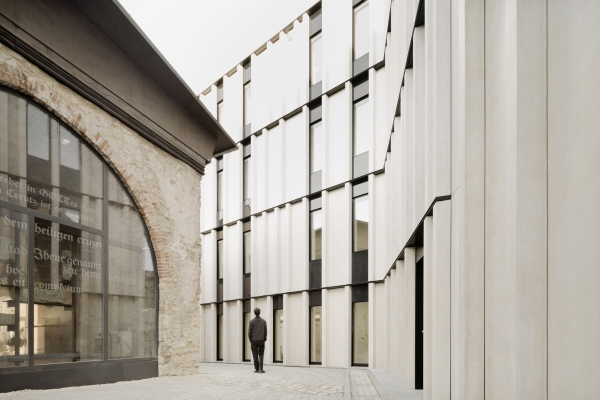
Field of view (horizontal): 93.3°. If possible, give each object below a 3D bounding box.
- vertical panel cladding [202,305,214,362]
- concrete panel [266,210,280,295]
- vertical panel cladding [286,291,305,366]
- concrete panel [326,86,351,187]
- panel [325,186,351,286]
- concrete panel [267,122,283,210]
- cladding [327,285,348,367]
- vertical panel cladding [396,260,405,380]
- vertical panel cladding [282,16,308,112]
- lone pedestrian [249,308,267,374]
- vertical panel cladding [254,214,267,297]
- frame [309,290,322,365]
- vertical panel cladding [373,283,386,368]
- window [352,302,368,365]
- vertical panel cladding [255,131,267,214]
[{"bbox_3d":[-4.096,6.048,12.950,1.002,2.734,0.200,0,0,33],"label":"vertical panel cladding"},{"bbox_3d":[-0.965,1.974,10.884,0.694,3.366,0.200,0,0,33],"label":"concrete panel"},{"bbox_3d":[-0.078,4.656,10.299,0.991,2.732,0.200,0,0,33],"label":"vertical panel cladding"},{"bbox_3d":[1.304,-2.173,9.810,0.953,3.373,0.200,0,0,33],"label":"concrete panel"},{"bbox_3d":[1.292,1.187,9.395,0.941,3.378,0.200,0,0,33],"label":"panel"},{"bbox_3d":[-1.028,-1.342,11.347,0.816,3.227,0.150,0,0,33],"label":"concrete panel"},{"bbox_3d":[1.301,4.401,9.836,0.860,2.815,0.180,0,0,33],"label":"cladding"},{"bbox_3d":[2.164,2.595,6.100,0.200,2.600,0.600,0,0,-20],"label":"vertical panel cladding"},{"bbox_3d":[-0.167,-4.979,10.487,1.150,3.250,0.200,0,0,34],"label":"vertical panel cladding"},{"bbox_3d":[-1.119,3.744,7.550,0.500,1.730,0.320,0,0,-6],"label":"lone pedestrian"},{"bbox_3d":[-1.645,2.233,11.504,0.750,3.300,0.180,0,0,34],"label":"vertical panel cladding"},{"bbox_3d":[0.581,4.737,10.526,0.579,2.767,0.120,0,0,33],"label":"frame"},{"bbox_3d":[2.537,3.997,9.022,0.434,2.794,0.150,0,0,33],"label":"vertical panel cladding"},{"bbox_3d":[1.977,4.323,9.124,0.605,2.065,0.120,0,0,33],"label":"window"},{"bbox_3d":[-1.600,-1.134,11.474,0.660,3.300,0.180,0,0,34],"label":"vertical panel cladding"}]

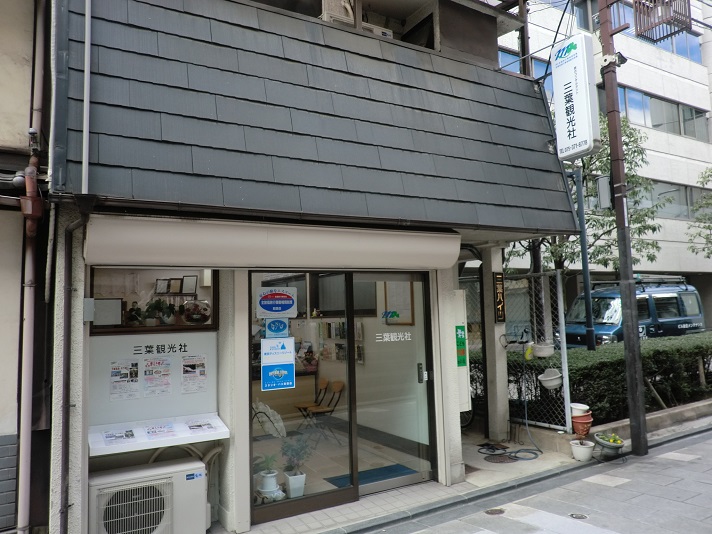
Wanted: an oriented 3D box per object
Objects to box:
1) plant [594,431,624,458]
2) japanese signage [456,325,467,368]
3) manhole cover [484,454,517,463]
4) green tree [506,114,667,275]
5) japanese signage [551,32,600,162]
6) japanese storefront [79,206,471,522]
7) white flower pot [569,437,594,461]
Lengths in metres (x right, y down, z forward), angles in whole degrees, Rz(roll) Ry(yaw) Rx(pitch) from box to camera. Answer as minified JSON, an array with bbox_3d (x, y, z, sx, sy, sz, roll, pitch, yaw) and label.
[{"bbox_3d":[2.893,2.037,6.103,0.330,0.290,0.320,1,-5,-30],"label":"plant"},{"bbox_3d":[0.995,0.754,5.066,0.117,0.385,0.015,1,-5,-30],"label":"japanese signage"},{"bbox_3d":[1.565,2.061,5.752,0.360,0.015,0.340,-2,-5,0],"label":"manhole cover"},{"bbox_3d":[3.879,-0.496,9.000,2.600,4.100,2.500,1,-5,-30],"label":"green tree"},{"bbox_3d":[2.336,-1.789,5.699,0.150,1.260,0.430,1,-5,-30],"label":"japanese signage"},{"bbox_3d":[-0.508,0.865,4.465,3.220,2.310,0.650,1,-5,-30],"label":"japanese storefront"},{"bbox_3d":[2.408,1.912,5.683,0.260,0.260,0.260,-2,-5,0],"label":"white flower pot"}]

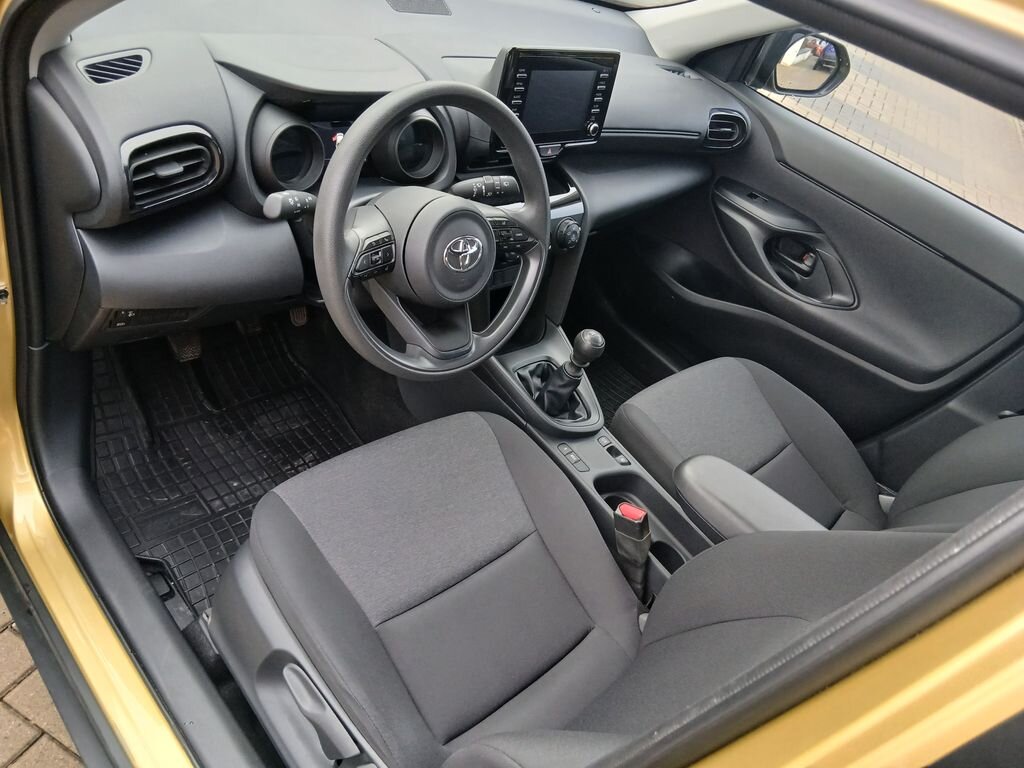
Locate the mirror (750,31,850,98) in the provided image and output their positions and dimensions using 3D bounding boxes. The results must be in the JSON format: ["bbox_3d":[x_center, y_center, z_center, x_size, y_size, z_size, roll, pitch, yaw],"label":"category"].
[{"bbox_3d":[0.688,-0.758,1.839,0.210,0.150,0.125,0,42,-25],"label":"mirror"}]

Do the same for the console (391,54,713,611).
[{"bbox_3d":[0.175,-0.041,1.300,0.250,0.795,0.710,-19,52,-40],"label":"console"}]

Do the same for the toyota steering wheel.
[{"bbox_3d":[-0.091,-0.192,0.983,0.370,0.370,0.100,-19,30,-40],"label":"toyota steering wheel"}]

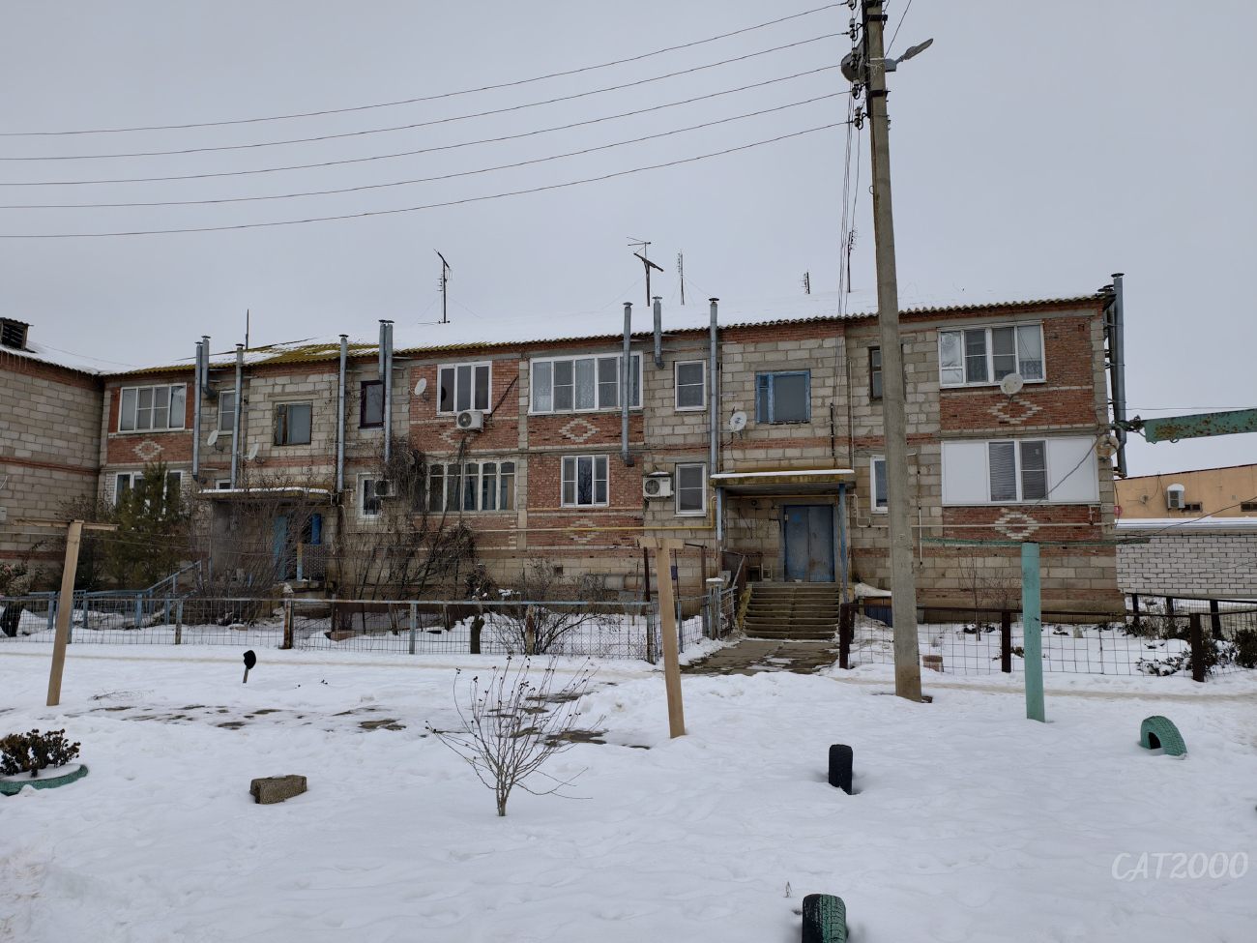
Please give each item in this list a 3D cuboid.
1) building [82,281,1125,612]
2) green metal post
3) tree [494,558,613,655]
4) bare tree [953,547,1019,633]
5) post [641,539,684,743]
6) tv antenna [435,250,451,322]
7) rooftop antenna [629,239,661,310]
[{"bbox_3d":[-1.646,-0.586,29.897,31.000,10.500,12.400,-2,-6,15],"label":"building"},{"bbox_3d":[4.015,1.583,8.269,0.160,1.750,0.160,-3,-7,25],"label":"green metal post"},{"bbox_3d":[-1.313,2.370,14.692,2.082,1.674,1.600,0,-6,-6],"label":"tree"},{"bbox_3d":[7.252,2.430,16.967,1.231,1.761,1.100,-3,-7,22],"label":"bare tree"},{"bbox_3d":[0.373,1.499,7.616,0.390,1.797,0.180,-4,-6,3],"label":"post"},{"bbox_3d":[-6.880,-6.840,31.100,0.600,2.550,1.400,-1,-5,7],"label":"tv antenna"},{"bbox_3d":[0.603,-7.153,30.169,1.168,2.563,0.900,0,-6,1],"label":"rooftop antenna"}]

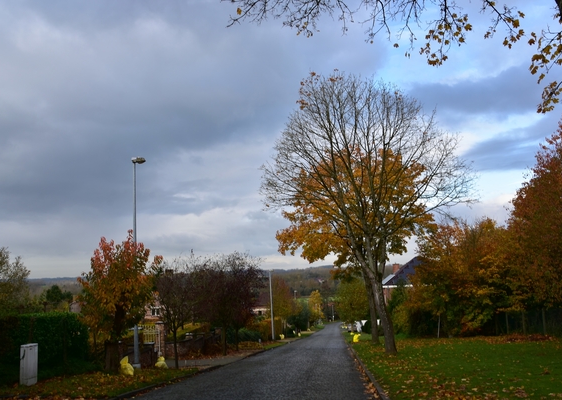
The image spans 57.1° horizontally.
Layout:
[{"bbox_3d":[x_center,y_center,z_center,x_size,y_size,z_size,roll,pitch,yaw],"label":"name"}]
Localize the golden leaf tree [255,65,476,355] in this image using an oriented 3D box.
[{"bbox_3d":[4.167,0.320,24.603,10.192,13.640,9.376,-3,-8,5],"label":"golden leaf tree"}]

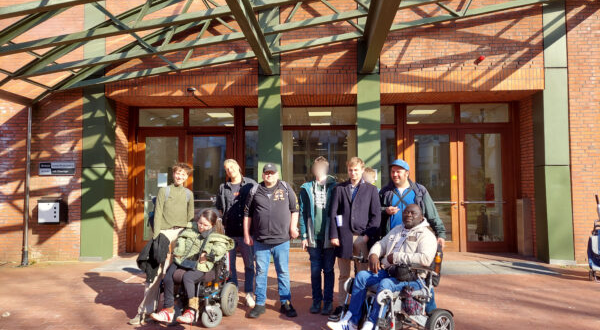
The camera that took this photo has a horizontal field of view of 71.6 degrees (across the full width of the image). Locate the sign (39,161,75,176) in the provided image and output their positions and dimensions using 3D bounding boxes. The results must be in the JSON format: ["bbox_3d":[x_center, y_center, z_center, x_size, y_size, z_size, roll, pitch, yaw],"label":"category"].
[{"bbox_3d":[-4.661,0.075,7.988,0.705,0.292,0.030,0,-3,3],"label":"sign"}]

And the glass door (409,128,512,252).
[{"bbox_3d":[3.239,0.515,8.394,2.058,2.498,0.080,0,-3,3],"label":"glass door"}]

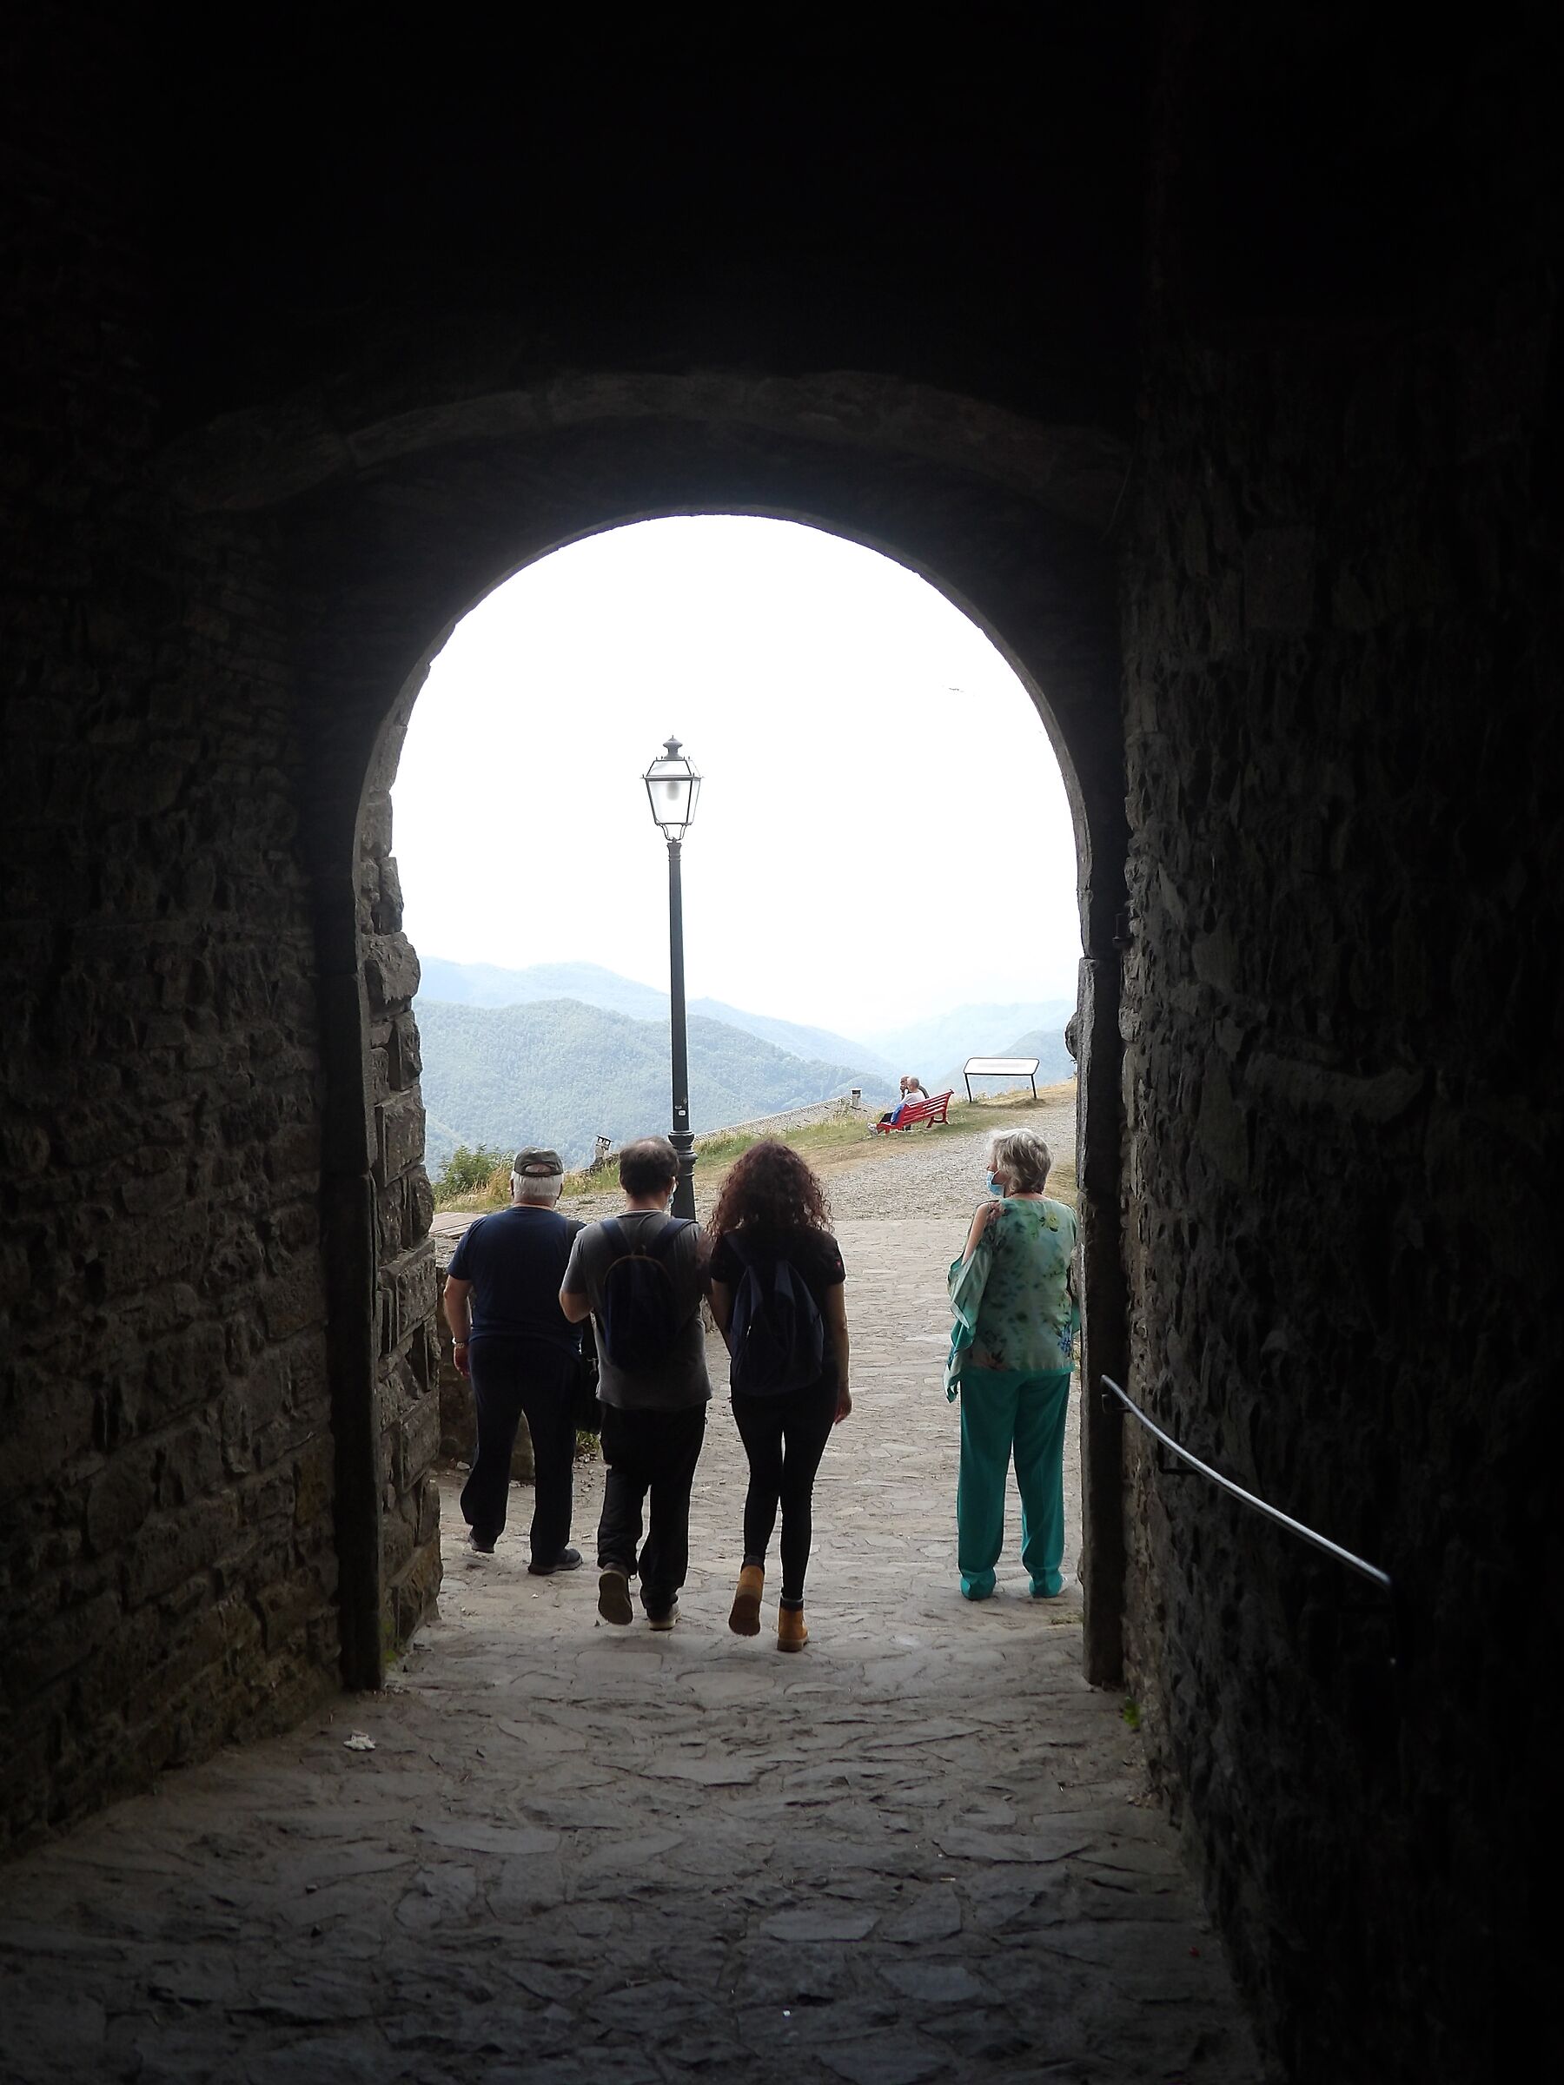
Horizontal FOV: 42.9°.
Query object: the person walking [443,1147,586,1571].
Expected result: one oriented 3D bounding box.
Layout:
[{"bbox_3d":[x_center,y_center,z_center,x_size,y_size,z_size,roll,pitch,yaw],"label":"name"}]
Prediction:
[{"bbox_3d":[-1.079,1.277,8.050,0.570,1.710,0.420,-1,3,4],"label":"person walking"}]

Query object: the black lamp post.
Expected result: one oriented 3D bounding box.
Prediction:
[{"bbox_3d":[-0.795,-0.234,15.400,0.410,4.300,0.410,-1,3,10],"label":"black lamp post"}]

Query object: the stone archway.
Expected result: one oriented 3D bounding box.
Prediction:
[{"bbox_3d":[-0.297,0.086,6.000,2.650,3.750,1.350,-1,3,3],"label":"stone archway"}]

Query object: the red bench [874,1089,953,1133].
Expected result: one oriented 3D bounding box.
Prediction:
[{"bbox_3d":[2.775,1.432,41.300,0.660,0.750,1.800,1,7,33],"label":"red bench"}]

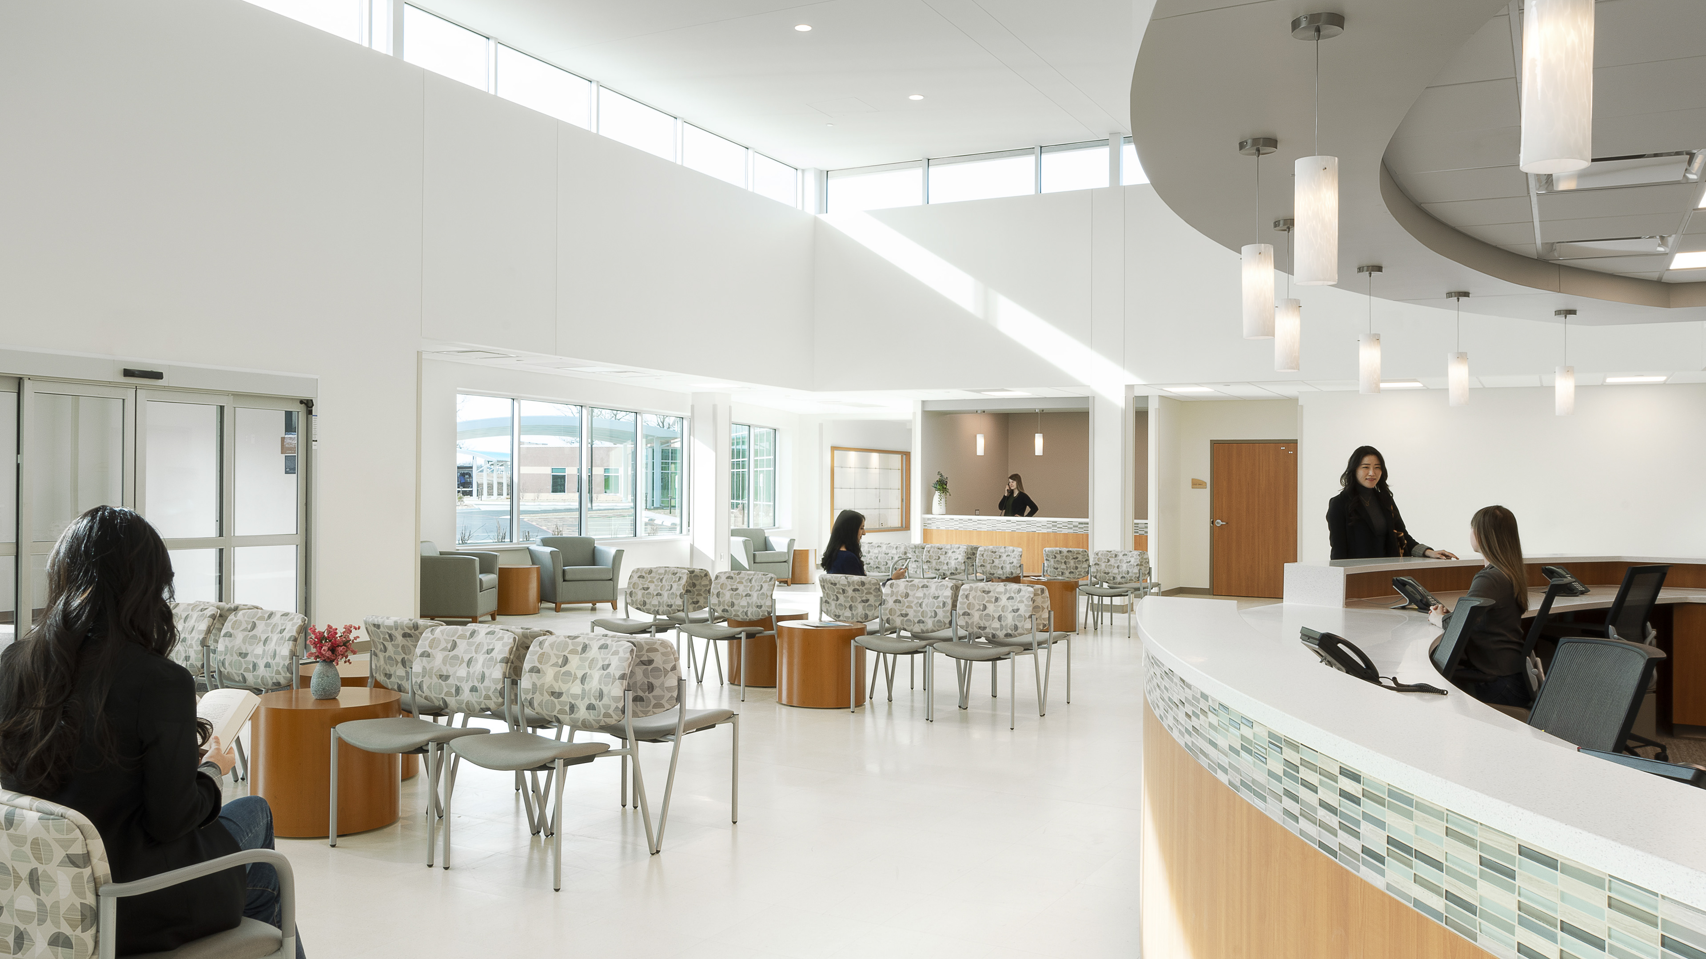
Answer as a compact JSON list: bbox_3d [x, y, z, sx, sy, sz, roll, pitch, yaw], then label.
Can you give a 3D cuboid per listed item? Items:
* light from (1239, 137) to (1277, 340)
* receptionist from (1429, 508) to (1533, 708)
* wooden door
[{"bbox_3d":[1.313,-0.776,4.145,0.127,0.627,0.127,0,0,28],"label":"light"},{"bbox_3d":[2.566,0.804,5.463,0.680,1.360,0.470,0,-1,34],"label":"receptionist"},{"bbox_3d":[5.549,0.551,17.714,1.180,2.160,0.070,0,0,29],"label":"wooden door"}]

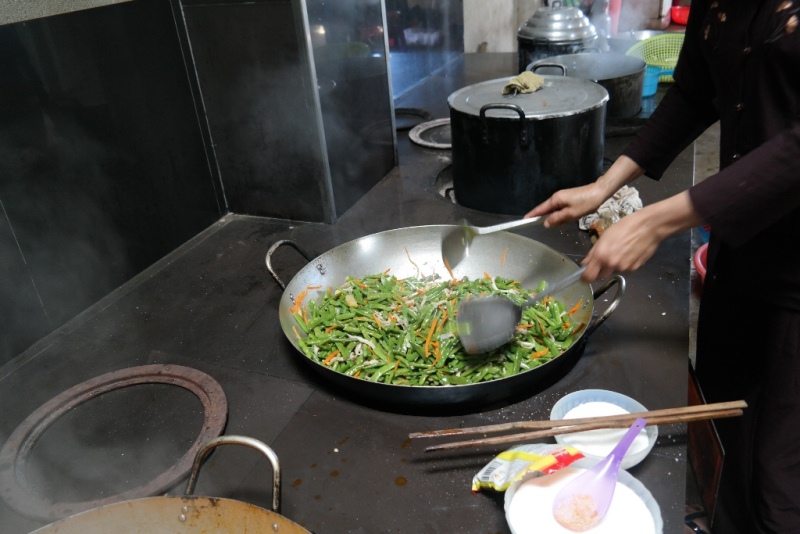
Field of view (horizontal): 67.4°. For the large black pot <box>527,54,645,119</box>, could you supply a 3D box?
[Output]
[{"bbox_3d":[0.730,-0.706,2.382,0.501,0.230,0.454,-23,34,-29],"label":"large black pot"}]

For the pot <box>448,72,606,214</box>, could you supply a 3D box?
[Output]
[{"bbox_3d":[0.366,-0.365,1.730,0.445,0.315,0.493,10,32,24],"label":"pot"}]

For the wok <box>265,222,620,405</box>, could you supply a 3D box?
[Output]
[{"bbox_3d":[0.070,0.074,1.233,0.712,0.230,0.607,7,31,20],"label":"wok"}]

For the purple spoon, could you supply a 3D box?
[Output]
[{"bbox_3d":[0.269,0.263,0.766,0.060,0.040,0.183,22,53,38],"label":"purple spoon"}]

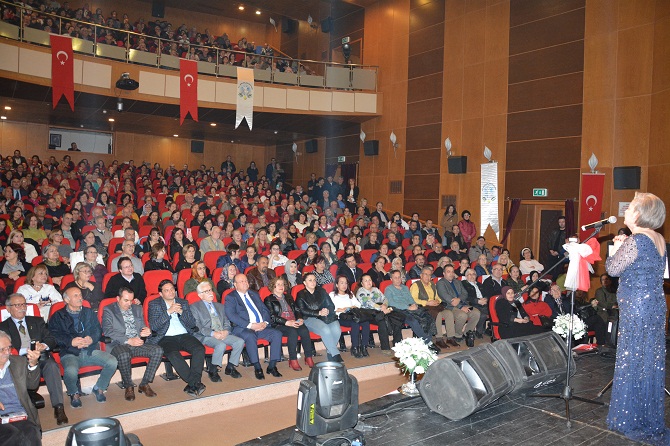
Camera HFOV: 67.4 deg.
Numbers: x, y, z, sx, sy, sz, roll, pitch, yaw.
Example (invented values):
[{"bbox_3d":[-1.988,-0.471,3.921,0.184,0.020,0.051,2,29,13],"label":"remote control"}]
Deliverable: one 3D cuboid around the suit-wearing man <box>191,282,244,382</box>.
[{"bbox_3d":[-1.676,1.440,6.833,0.560,1.230,0.820,0,2,-38],"label":"suit-wearing man"}]

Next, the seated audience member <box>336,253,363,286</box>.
[{"bbox_3d":[0.360,1.211,8.873,0.540,1.280,0.800,1,2,-26],"label":"seated audience member"}]

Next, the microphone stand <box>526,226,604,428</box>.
[{"bbox_3d":[1.784,0.706,3.946,0.640,1.430,0.780,0,2,-28],"label":"microphone stand"}]

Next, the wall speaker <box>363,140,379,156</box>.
[{"bbox_3d":[1.122,-2.297,15.443,0.280,0.460,0.440,0,2,-41],"label":"wall speaker"}]

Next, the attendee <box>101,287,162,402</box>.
[{"bbox_3d":[-2.512,1.418,6.200,0.640,1.220,0.950,-1,3,-34],"label":"attendee"}]

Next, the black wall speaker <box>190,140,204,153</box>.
[{"bbox_3d":[-4.836,-2.675,17.700,0.400,0.450,0.260,-1,3,-40],"label":"black wall speaker"}]

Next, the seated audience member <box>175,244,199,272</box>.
[{"bbox_3d":[-2.292,0.965,8.228,0.550,1.200,0.800,-1,3,-41],"label":"seated audience member"}]

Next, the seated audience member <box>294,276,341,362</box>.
[{"bbox_3d":[-0.273,1.422,7.702,0.540,1.250,0.820,0,2,-40],"label":"seated audience member"}]

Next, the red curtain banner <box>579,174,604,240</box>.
[{"bbox_3d":[5.450,-0.128,10.696,0.040,1.850,0.480,0,2,-41],"label":"red curtain banner"}]

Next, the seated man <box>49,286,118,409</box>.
[{"bbox_3d":[-2.963,1.380,5.813,0.620,1.220,0.850,-1,3,-41],"label":"seated man"}]

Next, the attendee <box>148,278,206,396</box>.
[{"bbox_3d":[-1.916,1.355,6.144,0.600,1.290,0.850,-1,3,-41],"label":"attendee"}]

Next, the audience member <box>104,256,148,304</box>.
[{"bbox_3d":[-2.894,1.138,7.042,0.580,1.280,0.800,0,2,-38],"label":"audience member"}]

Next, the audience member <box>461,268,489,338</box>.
[{"bbox_3d":[2.465,1.386,8.750,0.550,1.230,0.880,0,3,-23],"label":"audience member"}]

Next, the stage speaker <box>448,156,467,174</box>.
[{"bbox_3d":[3.083,-1.444,12.609,0.260,0.450,0.400,-1,3,-40],"label":"stage speaker"}]

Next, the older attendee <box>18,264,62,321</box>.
[{"bbox_3d":[-3.647,1.144,6.274,0.580,1.200,0.820,-1,3,-44],"label":"older attendee"}]

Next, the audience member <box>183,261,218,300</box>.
[{"bbox_3d":[-1.892,1.182,7.418,0.550,1.200,0.800,-1,3,-41],"label":"audience member"}]

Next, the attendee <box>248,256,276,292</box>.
[{"bbox_3d":[-1.123,1.186,8.027,0.560,1.270,0.800,1,2,-29],"label":"attendee"}]

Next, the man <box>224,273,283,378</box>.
[{"bbox_3d":[-1.122,1.354,6.779,0.600,1.280,0.850,-1,3,-41],"label":"man"}]

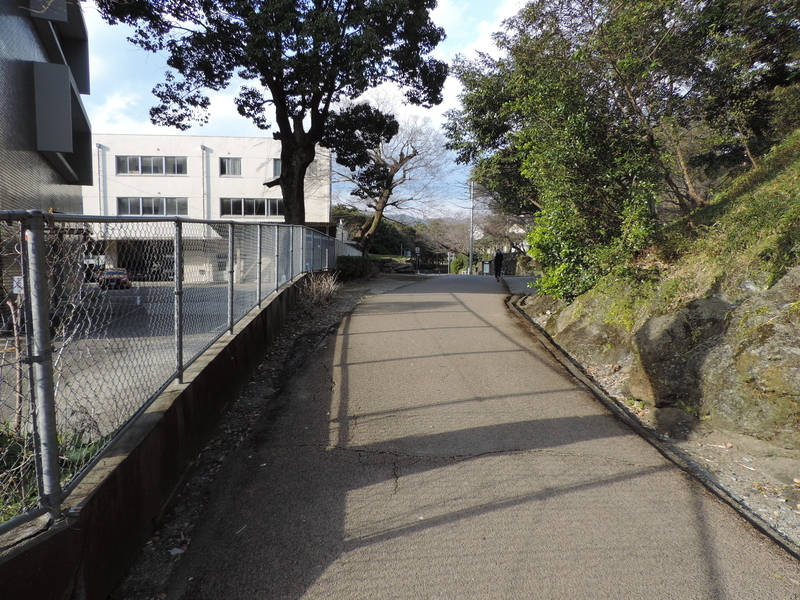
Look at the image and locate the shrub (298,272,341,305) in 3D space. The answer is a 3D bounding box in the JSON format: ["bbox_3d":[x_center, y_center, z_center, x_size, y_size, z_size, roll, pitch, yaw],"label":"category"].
[{"bbox_3d":[-1.858,-0.277,12.800,0.950,0.680,0.850,1,5,0],"label":"shrub"}]

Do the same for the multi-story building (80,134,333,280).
[{"bbox_3d":[-15.720,-7.567,48.967,19.239,11.482,11.000,0,5,-6],"label":"multi-story building"}]

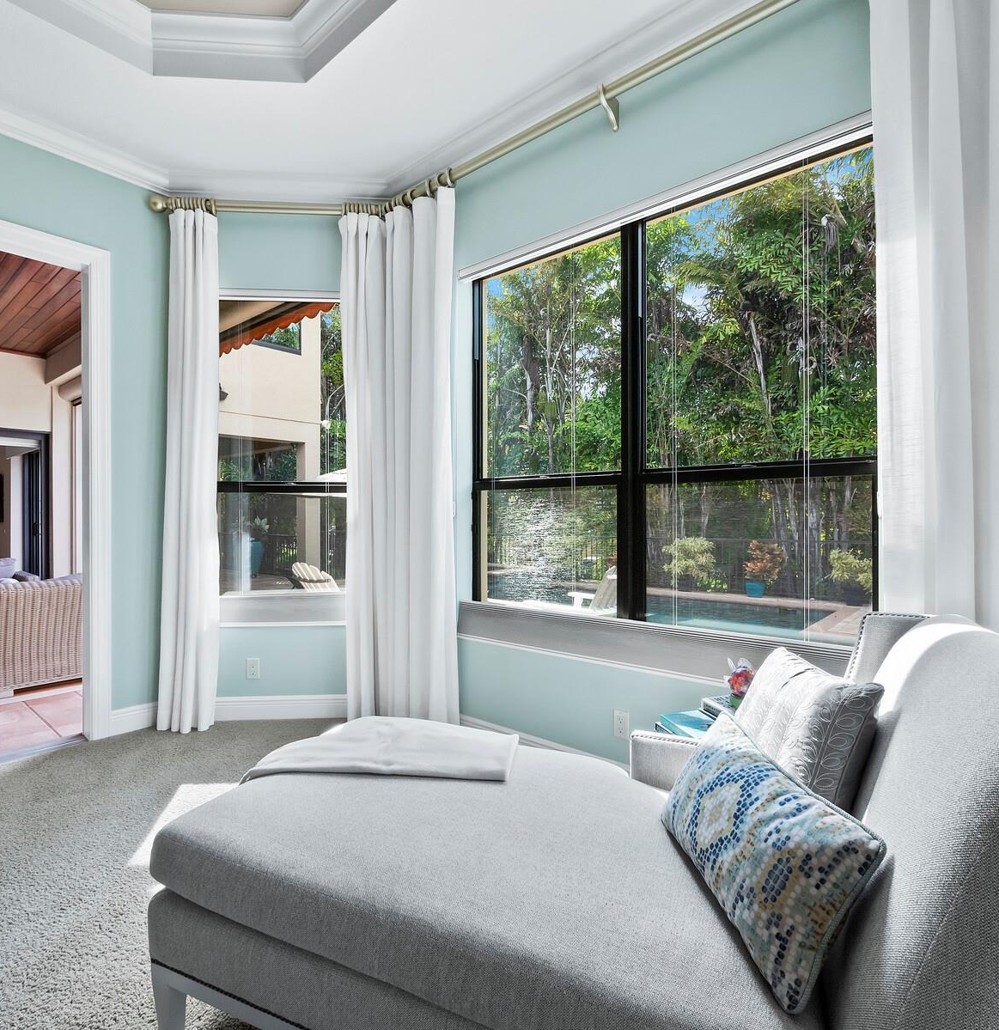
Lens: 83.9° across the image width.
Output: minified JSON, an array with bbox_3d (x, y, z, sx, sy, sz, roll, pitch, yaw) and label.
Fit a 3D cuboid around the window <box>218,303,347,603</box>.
[{"bbox_3d":[-1.252,-0.377,3.309,0.936,1.760,0.140,0,0,-6],"label":"window"}]

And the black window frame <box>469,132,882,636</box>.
[{"bbox_3d":[0.581,-0.370,2.391,1.872,1.740,0.140,0,0,39],"label":"black window frame"}]

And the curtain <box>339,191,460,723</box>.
[{"bbox_3d":[-0.527,-0.250,3.019,0.810,2.825,0.219,0,0,28],"label":"curtain"}]

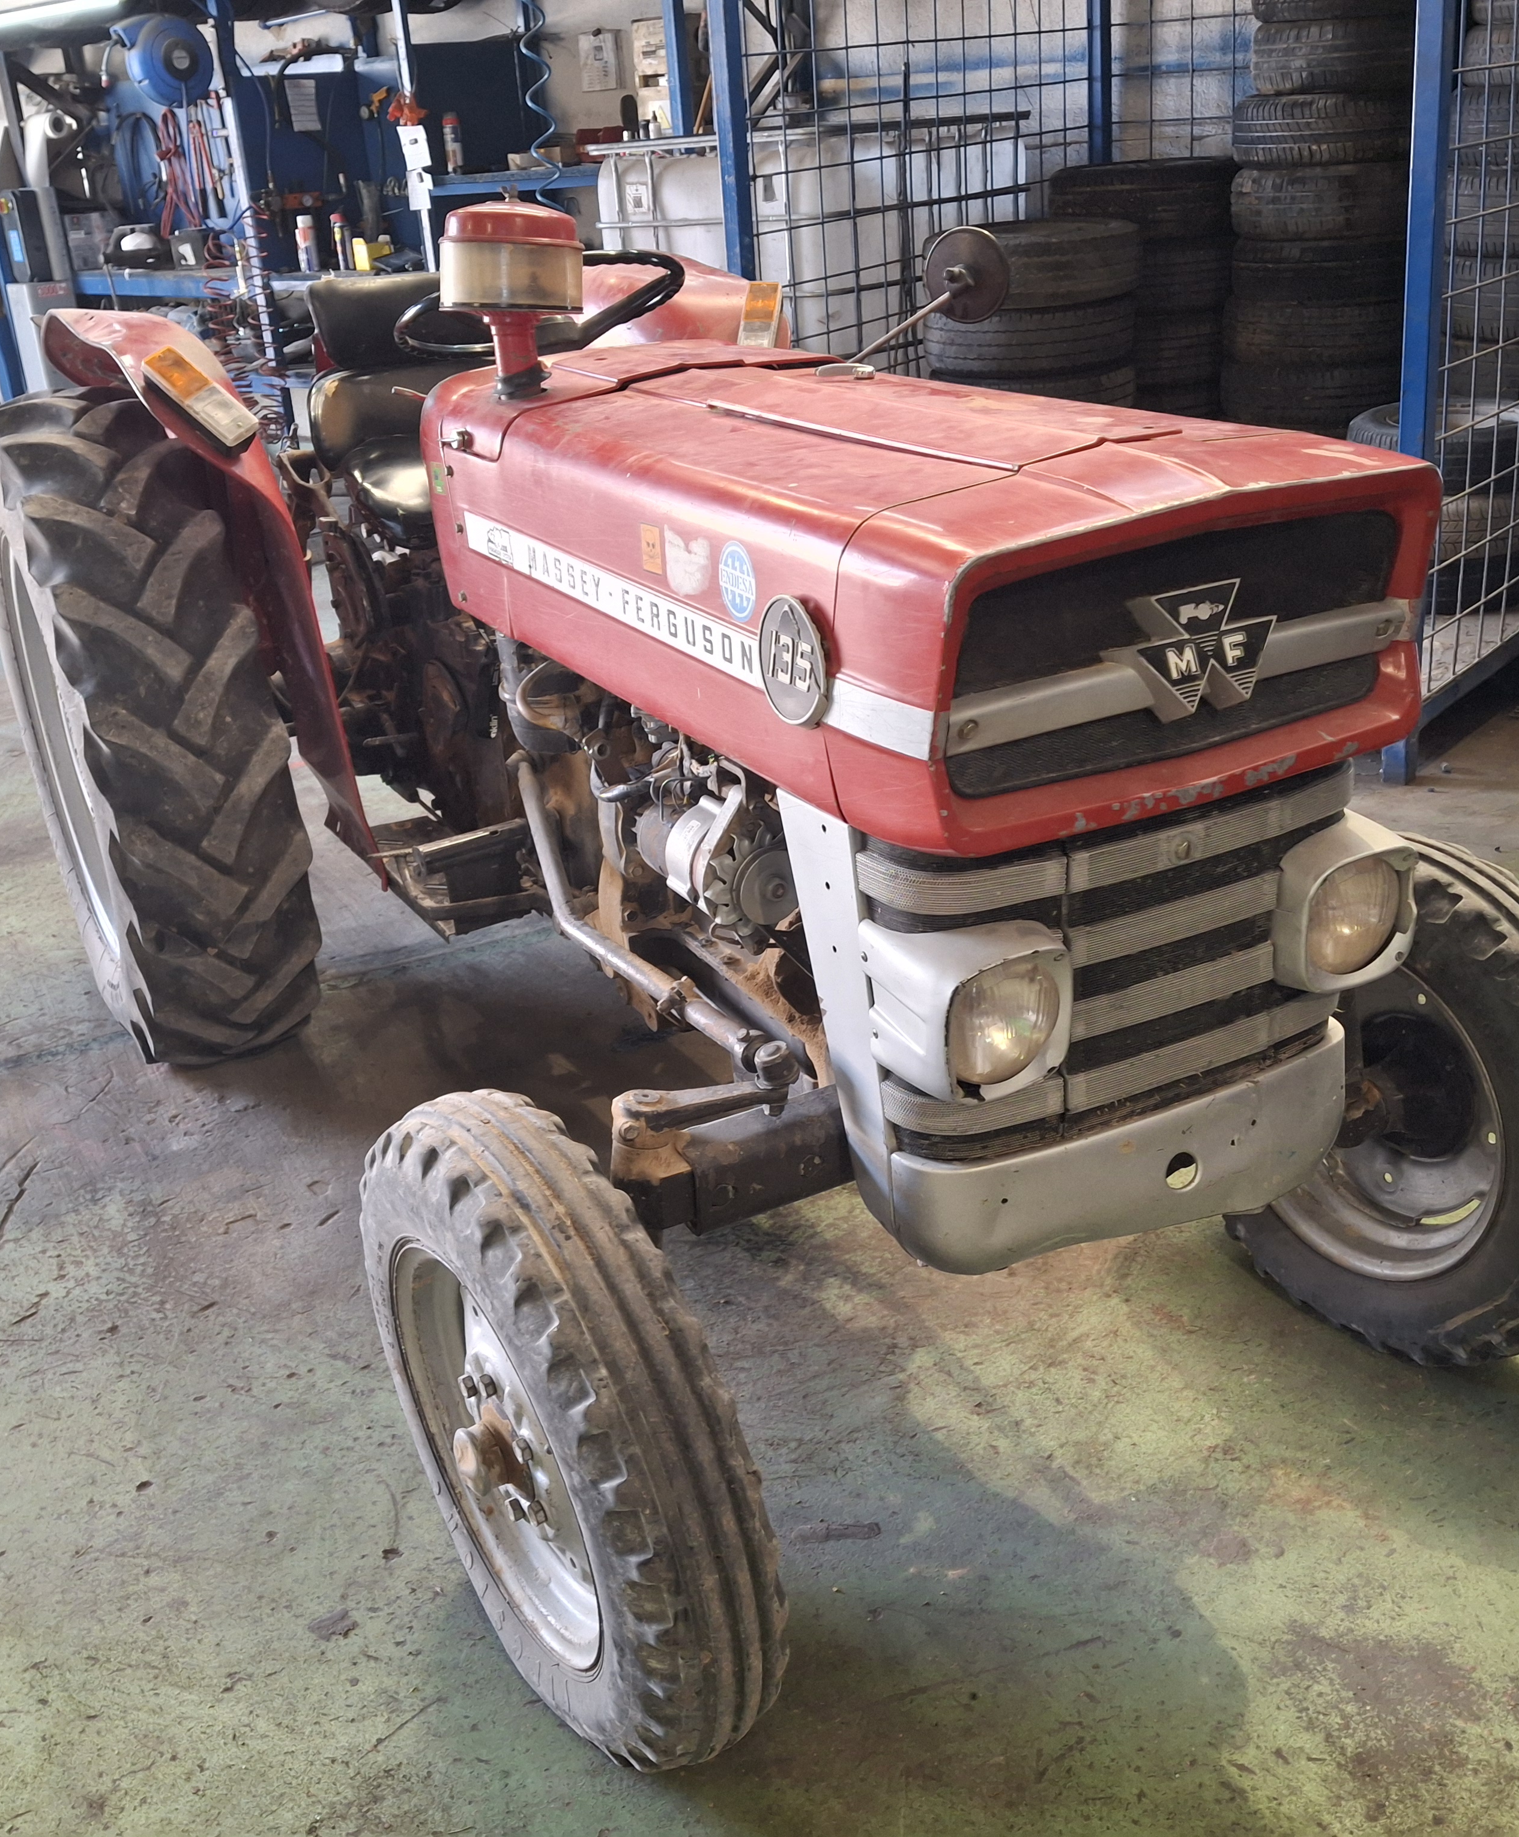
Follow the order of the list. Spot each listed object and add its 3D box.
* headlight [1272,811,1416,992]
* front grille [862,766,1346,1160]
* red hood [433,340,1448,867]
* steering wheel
[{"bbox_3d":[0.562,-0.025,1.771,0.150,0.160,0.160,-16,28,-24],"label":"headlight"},{"bbox_3d":[0.363,0.023,1.714,0.500,0.325,0.148,-16,28,-24],"label":"front grille"},{"bbox_3d":[0.078,-0.453,2.040,0.526,0.311,1.320,-16,28,-24],"label":"red hood"},{"bbox_3d":[-0.319,-0.895,2.632,0.435,0.070,0.435,-14,3,1],"label":"steering wheel"}]

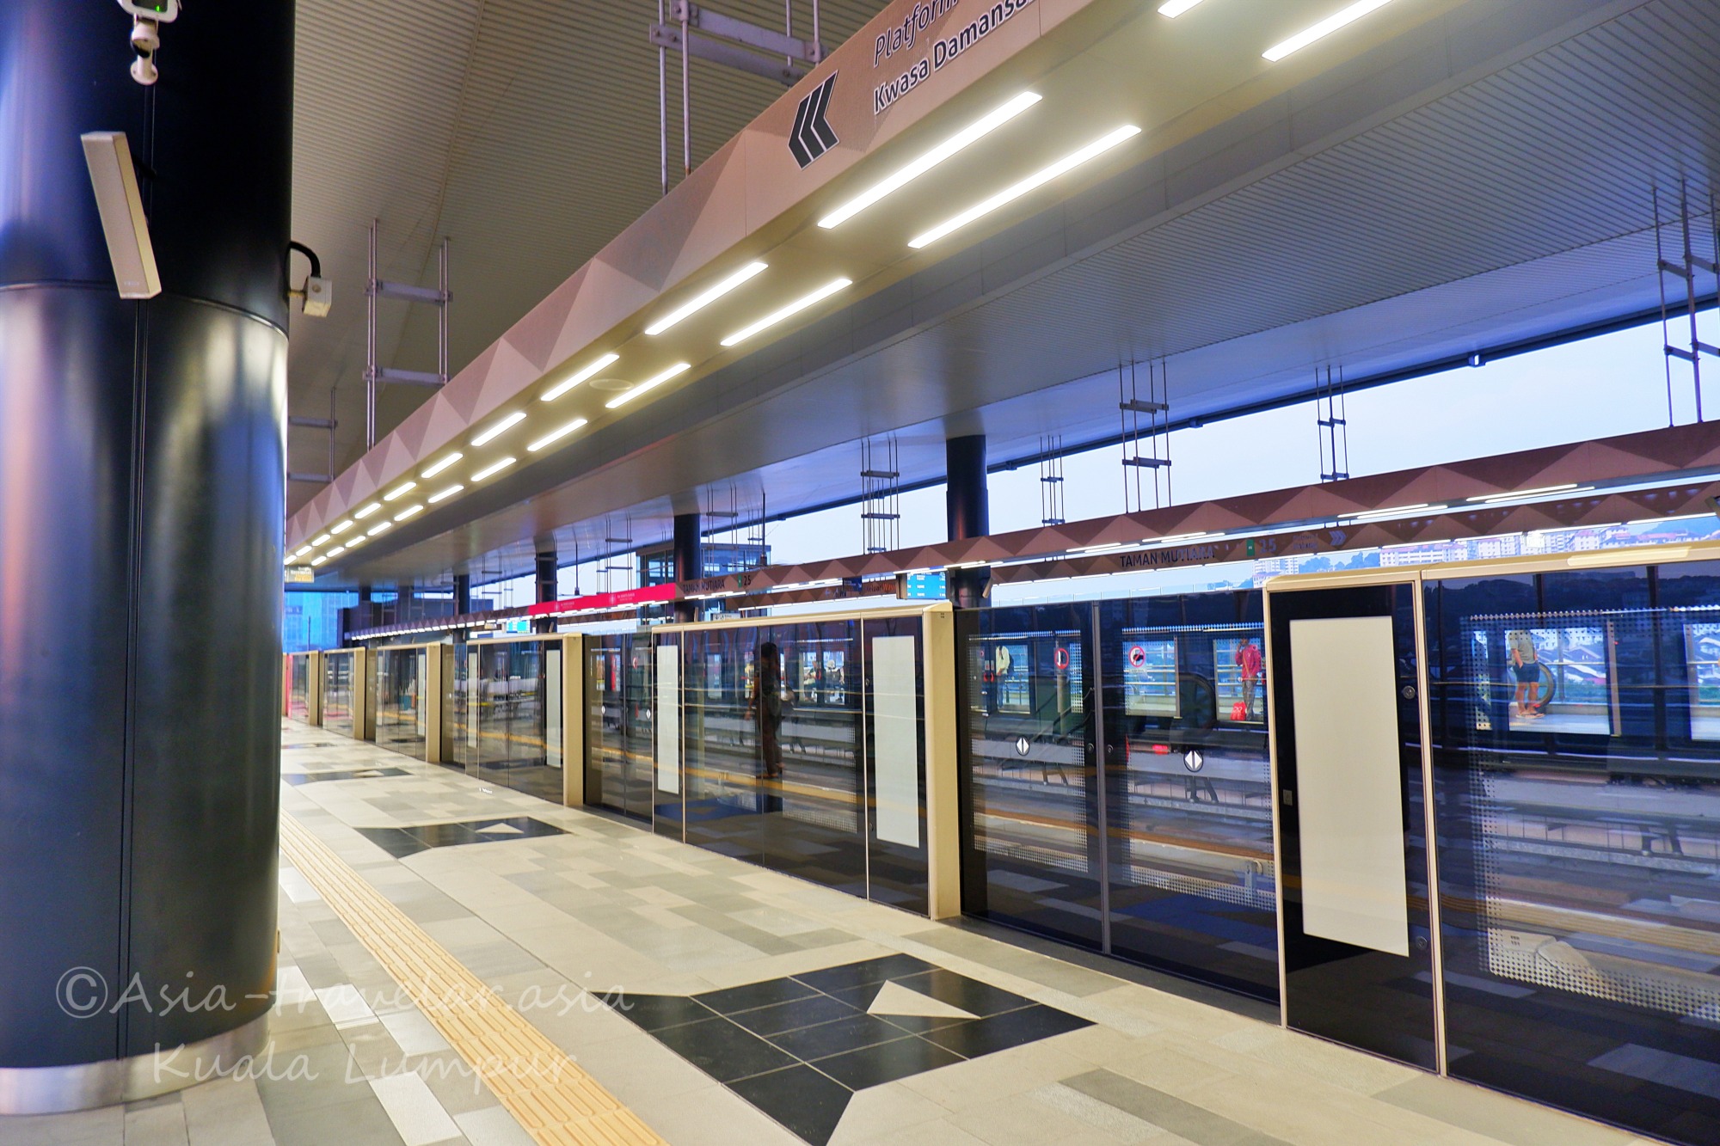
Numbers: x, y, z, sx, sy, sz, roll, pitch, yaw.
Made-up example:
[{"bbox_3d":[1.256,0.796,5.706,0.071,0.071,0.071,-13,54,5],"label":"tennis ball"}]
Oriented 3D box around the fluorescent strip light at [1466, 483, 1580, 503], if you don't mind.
[{"bbox_3d":[8.861,-1.069,14.739,0.085,0.060,1.450,1,-5,-34],"label":"fluorescent strip light"}]

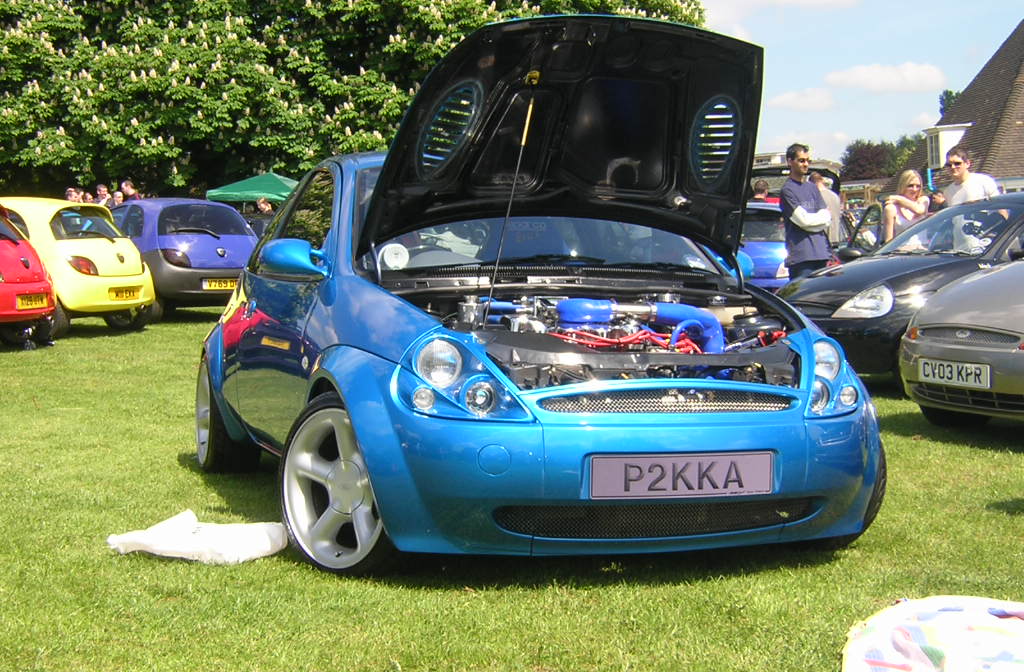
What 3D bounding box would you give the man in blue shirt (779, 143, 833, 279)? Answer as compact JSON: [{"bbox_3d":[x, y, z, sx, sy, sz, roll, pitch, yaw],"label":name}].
[{"bbox_3d":[2.242,-0.587,11.540,0.470,1.770,0.320,-2,3,-41],"label":"man in blue shirt"}]

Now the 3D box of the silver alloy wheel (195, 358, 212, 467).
[{"bbox_3d":[-1.260,0.334,6.574,0.190,0.455,0.455,0,3,-19],"label":"silver alloy wheel"}]

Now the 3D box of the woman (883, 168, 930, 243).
[{"bbox_3d":[3.110,-0.504,11.936,0.440,1.620,0.330,1,3,9],"label":"woman"}]

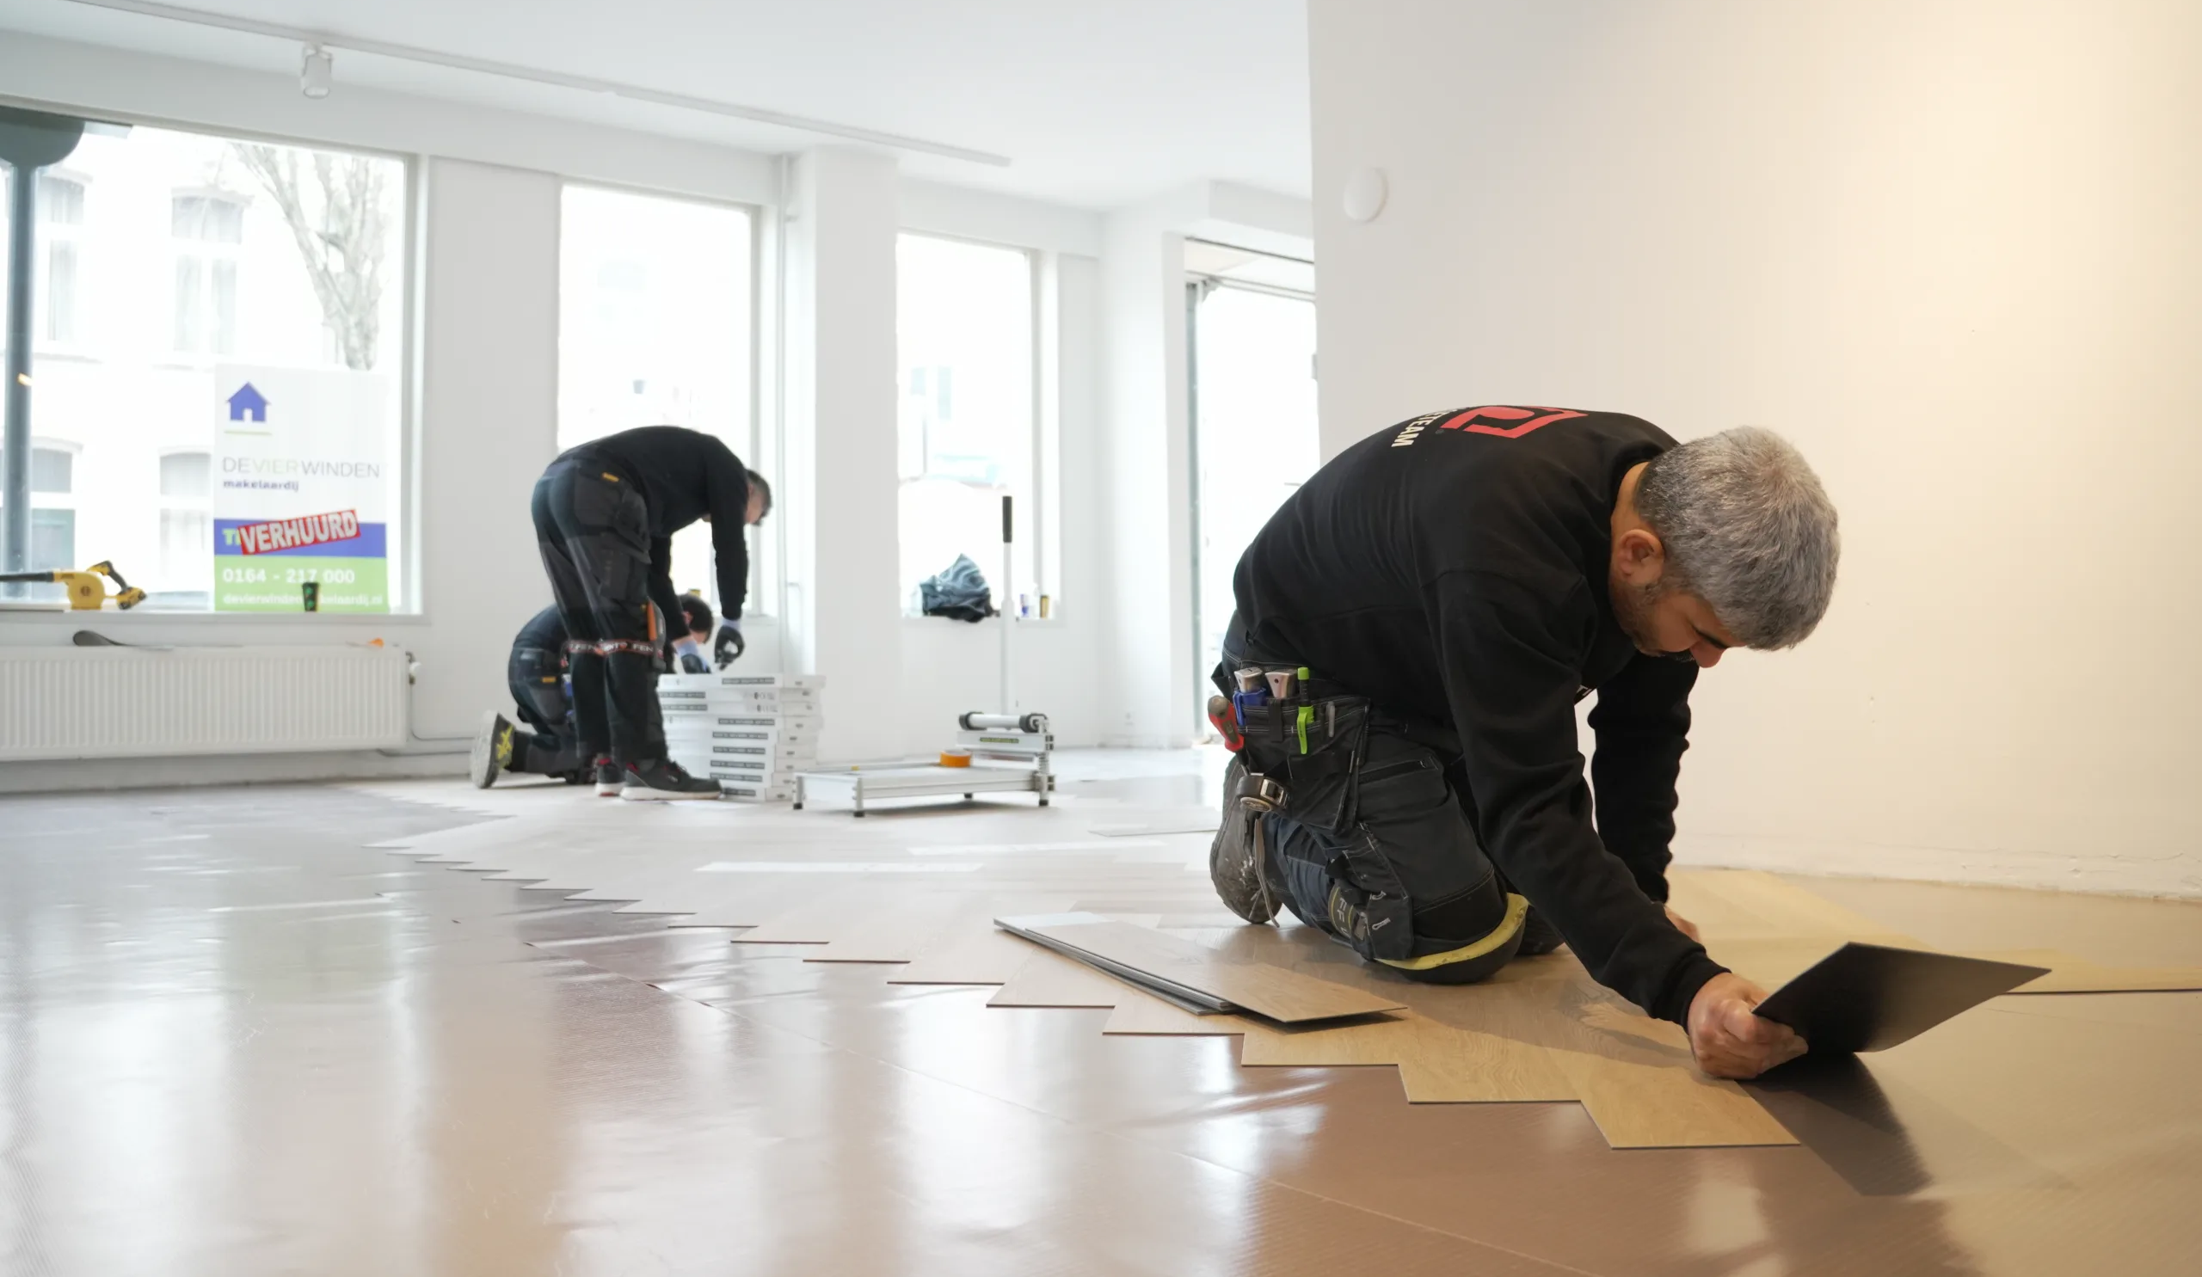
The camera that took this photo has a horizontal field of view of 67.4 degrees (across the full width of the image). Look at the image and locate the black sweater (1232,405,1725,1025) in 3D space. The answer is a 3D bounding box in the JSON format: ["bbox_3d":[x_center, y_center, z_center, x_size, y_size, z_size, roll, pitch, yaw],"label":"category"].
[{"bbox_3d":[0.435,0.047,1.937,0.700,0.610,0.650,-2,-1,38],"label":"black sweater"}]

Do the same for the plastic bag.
[{"bbox_3d":[-0.652,-0.222,7.500,0.350,0.310,0.250,0,-1,-31],"label":"plastic bag"}]

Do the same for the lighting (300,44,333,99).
[{"bbox_3d":[-2.732,-1.972,5.750,0.105,0.180,0.105,0,-1,-31],"label":"lighting"}]

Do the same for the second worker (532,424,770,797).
[{"bbox_3d":[-1.406,-0.083,5.150,0.700,1.130,0.500,0,-1,-26],"label":"second worker"}]

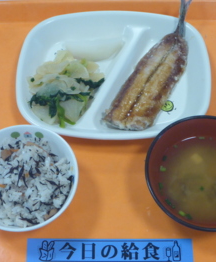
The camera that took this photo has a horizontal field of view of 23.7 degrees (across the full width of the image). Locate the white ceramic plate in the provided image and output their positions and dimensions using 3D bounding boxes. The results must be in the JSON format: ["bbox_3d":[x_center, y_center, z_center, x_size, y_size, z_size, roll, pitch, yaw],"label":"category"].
[{"bbox_3d":[0.006,-0.060,0.577,0.213,0.024,0.170,3,62,1],"label":"white ceramic plate"}]

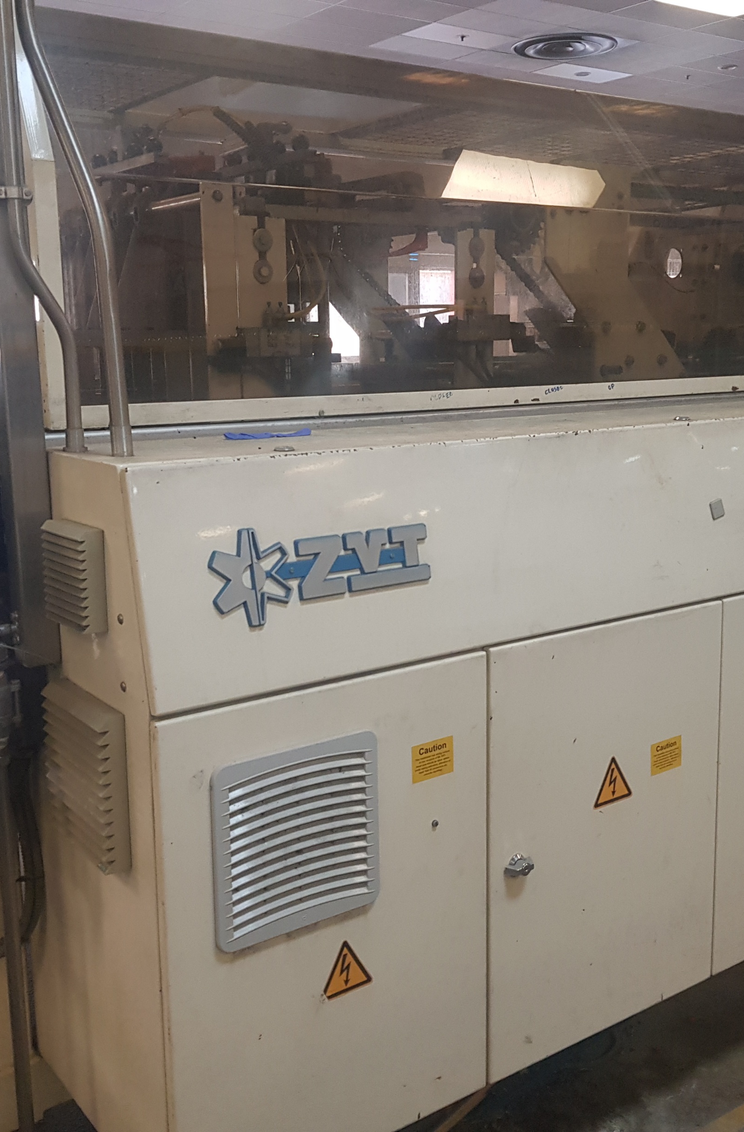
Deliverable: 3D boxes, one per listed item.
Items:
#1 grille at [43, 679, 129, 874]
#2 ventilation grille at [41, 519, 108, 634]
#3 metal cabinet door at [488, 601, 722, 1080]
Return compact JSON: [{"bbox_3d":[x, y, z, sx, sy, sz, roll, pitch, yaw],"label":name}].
[{"bbox_3d":[-0.412,0.299,1.636,0.040,0.226,0.227,-8,12,-34],"label":"grille"},{"bbox_3d":[-0.414,0.016,1.579,0.040,0.141,0.142,-8,12,-34],"label":"ventilation grille"},{"bbox_3d":[0.419,0.471,2.036,0.577,0.765,0.030,-8,12,-34],"label":"metal cabinet door"}]

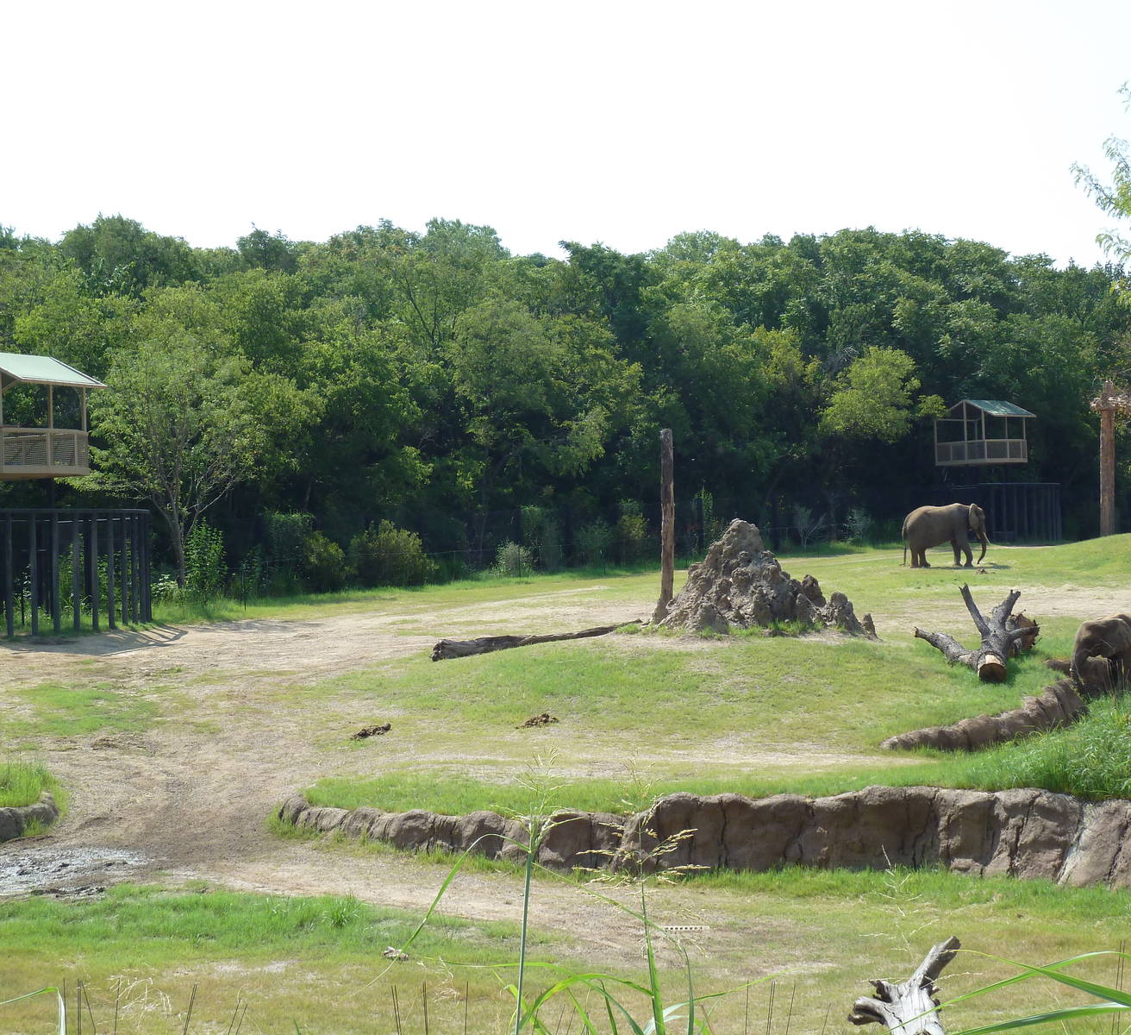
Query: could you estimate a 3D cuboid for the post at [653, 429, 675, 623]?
[{"bbox_3d":[2.579,0.210,57.000,0.450,5.050,0.420,0,1,0],"label":"post"}]

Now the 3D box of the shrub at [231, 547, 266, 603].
[{"bbox_3d":[-10.137,1.841,70.000,1.200,1.800,1.200,-1,1,0],"label":"shrub"}]

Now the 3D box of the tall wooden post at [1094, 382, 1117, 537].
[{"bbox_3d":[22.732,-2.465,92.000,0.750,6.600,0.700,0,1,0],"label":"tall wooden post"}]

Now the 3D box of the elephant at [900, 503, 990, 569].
[{"bbox_3d":[14.712,0.690,85.000,3.400,2.500,1.400,-1,1,-18],"label":"elephant"}]

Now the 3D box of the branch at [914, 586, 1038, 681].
[{"bbox_3d":[9.074,2.564,48.500,2.700,1.800,2.900,-1,1,12],"label":"branch"}]

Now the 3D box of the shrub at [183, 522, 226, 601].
[{"bbox_3d":[-11.383,1.391,69.000,1.400,2.500,1.350,-1,1,0],"label":"shrub"}]

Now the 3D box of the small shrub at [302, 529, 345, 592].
[{"bbox_3d":[-8.352,1.513,76.000,1.500,2.100,1.500,-1,1,0],"label":"small shrub"}]

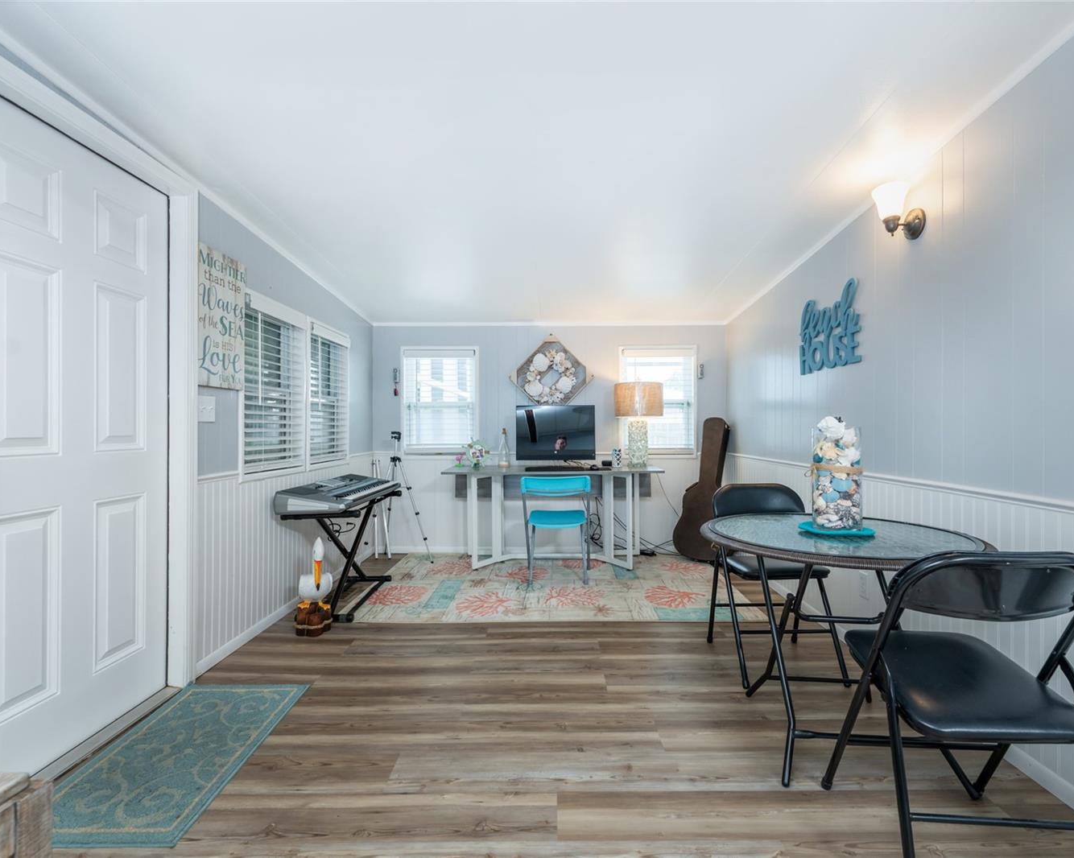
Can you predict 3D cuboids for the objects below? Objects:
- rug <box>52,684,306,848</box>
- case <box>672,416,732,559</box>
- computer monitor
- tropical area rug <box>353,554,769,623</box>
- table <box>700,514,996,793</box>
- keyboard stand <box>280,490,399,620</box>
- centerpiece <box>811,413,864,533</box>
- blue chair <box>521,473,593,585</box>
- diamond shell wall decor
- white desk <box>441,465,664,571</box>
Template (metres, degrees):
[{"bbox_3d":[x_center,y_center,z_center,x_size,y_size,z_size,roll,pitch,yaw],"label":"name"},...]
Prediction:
[{"bbox_3d":[-1.185,1.060,1.685,0.510,0.010,0.820,0,0,-1],"label":"rug"},{"bbox_3d":[1.400,0.485,4.110,0.140,1.140,0.420,17,-9,-43],"label":"case"},{"bbox_3d":[0.150,0.065,4.060,0.640,0.490,0.170,0,0,1],"label":"computer monitor"},{"bbox_3d":[0.105,1.075,3.535,2.460,0.010,1.530,0,0,2],"label":"tropical area rug"},{"bbox_3d":[1.020,0.710,1.750,0.860,0.710,0.860,0,0,1],"label":"table"},{"bbox_3d":[-1.175,0.748,3.130,0.440,0.635,0.800,0,0,1],"label":"keyboard stand"},{"bbox_3d":[1.075,0.155,1.797,0.156,0.397,0.156,0,0,2],"label":"centerpiece"},{"bbox_3d":[0.137,0.693,3.590,0.465,0.745,0.455,0,0,1],"label":"blue chair"},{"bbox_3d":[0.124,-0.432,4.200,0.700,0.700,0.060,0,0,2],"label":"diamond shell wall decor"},{"bbox_3d":[0.130,0.687,3.970,1.650,0.755,0.530,0,0,1],"label":"white desk"}]

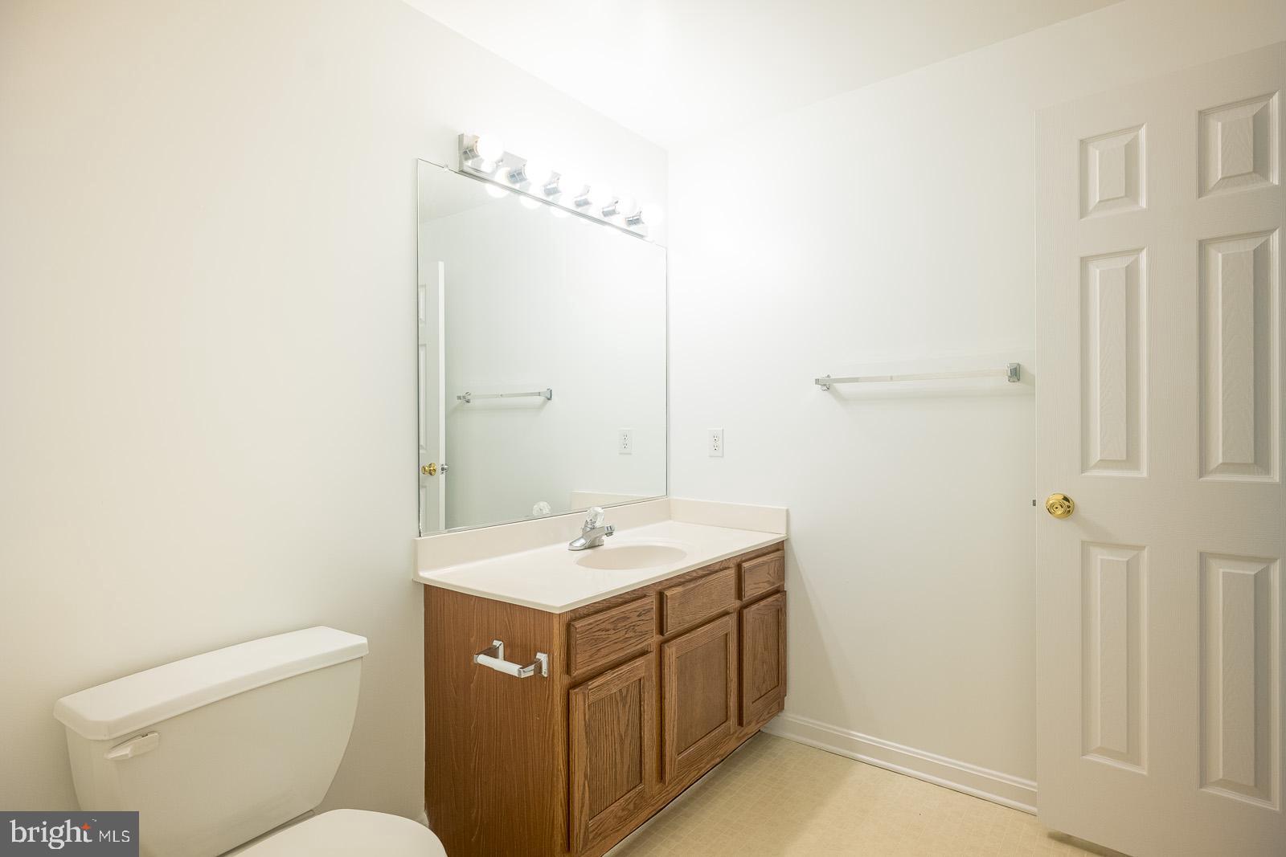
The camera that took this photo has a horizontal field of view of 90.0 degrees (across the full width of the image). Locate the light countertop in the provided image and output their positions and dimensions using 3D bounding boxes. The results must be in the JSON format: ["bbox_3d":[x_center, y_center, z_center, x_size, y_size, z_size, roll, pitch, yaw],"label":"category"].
[{"bbox_3d":[-0.041,0.416,2.138,0.570,0.020,1.240,0,0,38],"label":"light countertop"}]

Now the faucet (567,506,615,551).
[{"bbox_3d":[-0.158,0.341,2.208,0.158,0.140,0.157,0,0,38],"label":"faucet"}]

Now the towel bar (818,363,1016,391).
[{"bbox_3d":[0.891,-0.169,2.148,0.636,0.057,0.073,0,0,38],"label":"towel bar"}]

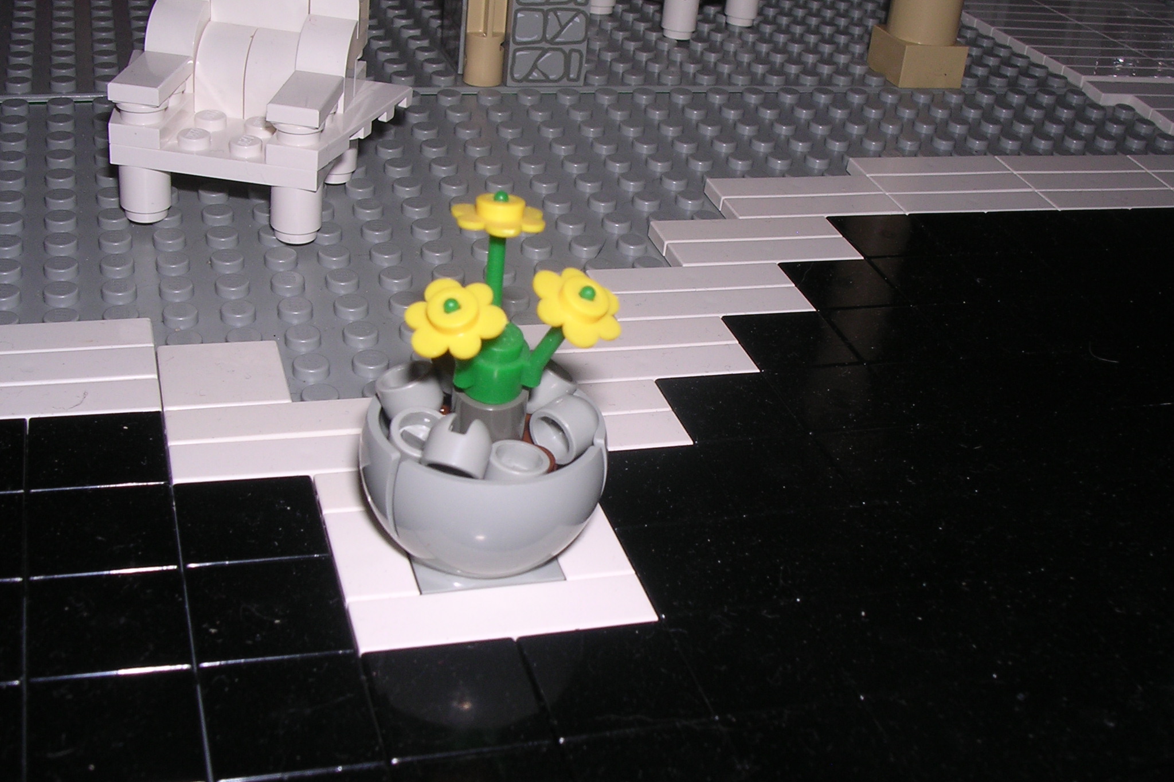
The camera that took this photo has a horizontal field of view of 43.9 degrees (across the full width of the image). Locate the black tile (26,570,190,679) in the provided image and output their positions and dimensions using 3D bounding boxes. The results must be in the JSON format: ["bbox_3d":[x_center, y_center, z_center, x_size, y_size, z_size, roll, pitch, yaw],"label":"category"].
[{"bbox_3d":[-0.048,0.024,0.147,0.016,0.003,0.016,-4,32,-17],"label":"black tile"}]

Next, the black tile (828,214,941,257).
[{"bbox_3d":[0.051,-0.025,0.249,0.016,0.003,0.016,-4,32,-17],"label":"black tile"}]

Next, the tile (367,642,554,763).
[{"bbox_3d":[-0.013,0.031,0.143,0.016,0.003,0.016,-4,32,-17],"label":"tile"}]

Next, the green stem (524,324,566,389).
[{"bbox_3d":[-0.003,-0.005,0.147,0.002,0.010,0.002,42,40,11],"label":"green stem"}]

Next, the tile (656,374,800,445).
[{"bbox_3d":[0.018,0.004,0.195,0.016,0.003,0.016,-4,32,-17],"label":"tile"}]

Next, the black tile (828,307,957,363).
[{"bbox_3d":[0.045,-0.007,0.219,0.016,0.003,0.016,-4,32,-17],"label":"black tile"}]

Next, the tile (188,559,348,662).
[{"bbox_3d":[-0.033,0.024,0.151,0.016,0.003,0.016,-4,32,-17],"label":"tile"}]

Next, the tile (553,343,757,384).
[{"bbox_3d":[0.008,-0.002,0.203,0.032,0.003,0.008,-4,32,-17],"label":"tile"}]

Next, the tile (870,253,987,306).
[{"bbox_3d":[0.055,-0.017,0.236,0.016,0.003,0.016,-4,32,-17],"label":"tile"}]

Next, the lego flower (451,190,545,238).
[{"bbox_3d":[-0.009,-0.018,0.150,0.010,0.003,0.010,-4,24,-17],"label":"lego flower"}]

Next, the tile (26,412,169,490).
[{"bbox_3d":[-0.058,0.008,0.173,0.016,0.003,0.016,-4,32,-17],"label":"tile"}]

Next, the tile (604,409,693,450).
[{"bbox_3d":[-0.003,0.007,0.185,0.032,0.003,0.008,-4,32,-17],"label":"tile"}]

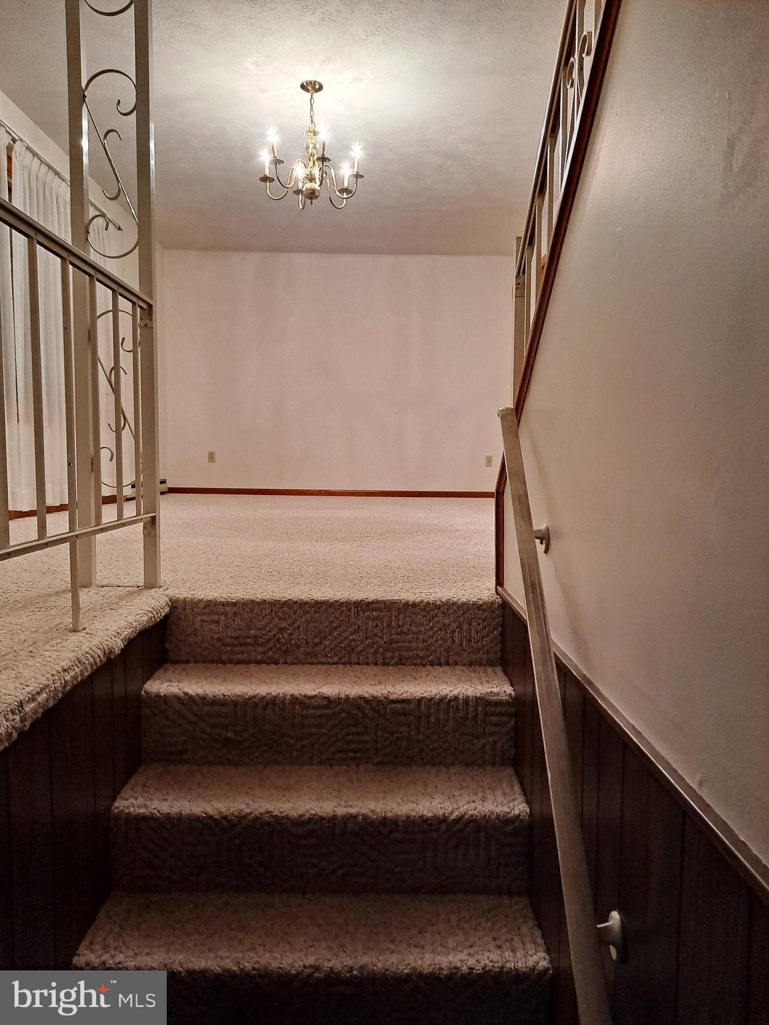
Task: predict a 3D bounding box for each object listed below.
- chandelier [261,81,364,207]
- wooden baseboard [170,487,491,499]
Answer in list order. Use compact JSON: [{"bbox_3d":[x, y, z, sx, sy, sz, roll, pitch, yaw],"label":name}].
[{"bbox_3d":[-0.400,-2.019,4.082,0.585,0.635,0.585,0,4,-1],"label":"chandelier"},{"bbox_3d":[-0.504,-0.196,7.502,3.420,0.066,0.016,0,4,-1],"label":"wooden baseboard"}]

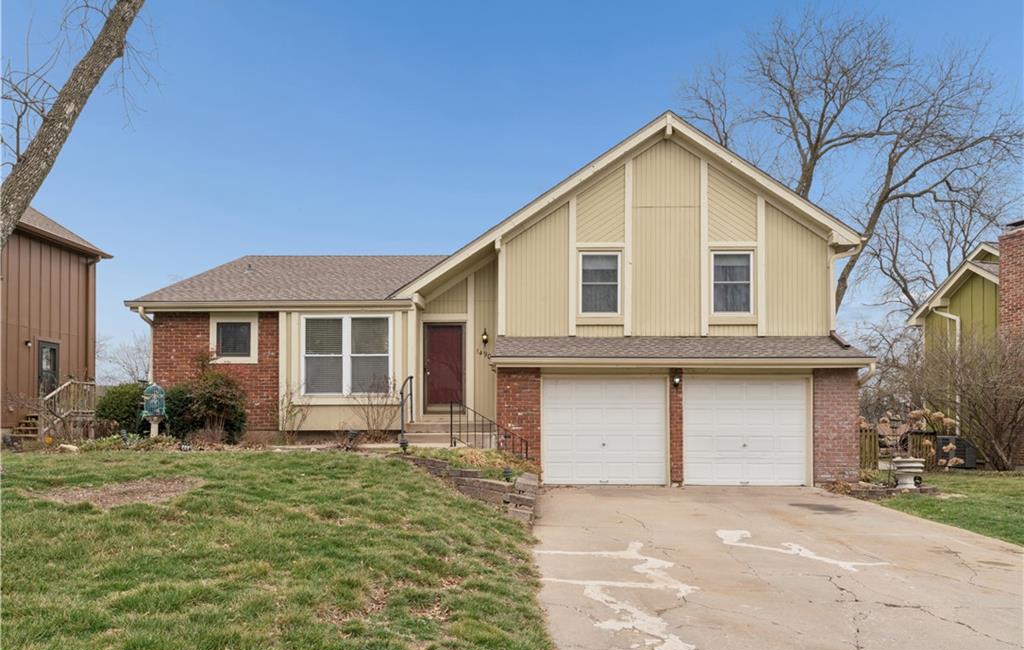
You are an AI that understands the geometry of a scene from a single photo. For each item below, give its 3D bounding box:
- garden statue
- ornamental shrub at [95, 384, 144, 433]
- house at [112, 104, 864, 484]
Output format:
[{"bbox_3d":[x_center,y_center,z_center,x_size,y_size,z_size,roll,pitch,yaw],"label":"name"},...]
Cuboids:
[{"bbox_3d":[-7.470,1.800,14.250,0.500,1.200,0.460,0,0,0],"label":"garden statue"},{"bbox_3d":[-8.730,1.870,15.200,1.120,1.180,1.100,0,0,0],"label":"ornamental shrub"},{"bbox_3d":[-0.650,-0.580,17.800,15.500,7.550,9.600,0,0,1],"label":"house"}]

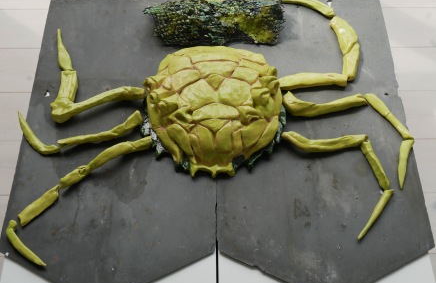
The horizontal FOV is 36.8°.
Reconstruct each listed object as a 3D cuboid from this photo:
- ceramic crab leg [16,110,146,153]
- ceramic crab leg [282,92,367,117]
[{"bbox_3d":[-0.207,-0.014,0.978,0.188,0.030,0.068,0,54,-1],"label":"ceramic crab leg"},{"bbox_3d":[0.167,-0.058,1.015,0.135,0.030,0.038,0,54,-1],"label":"ceramic crab leg"}]

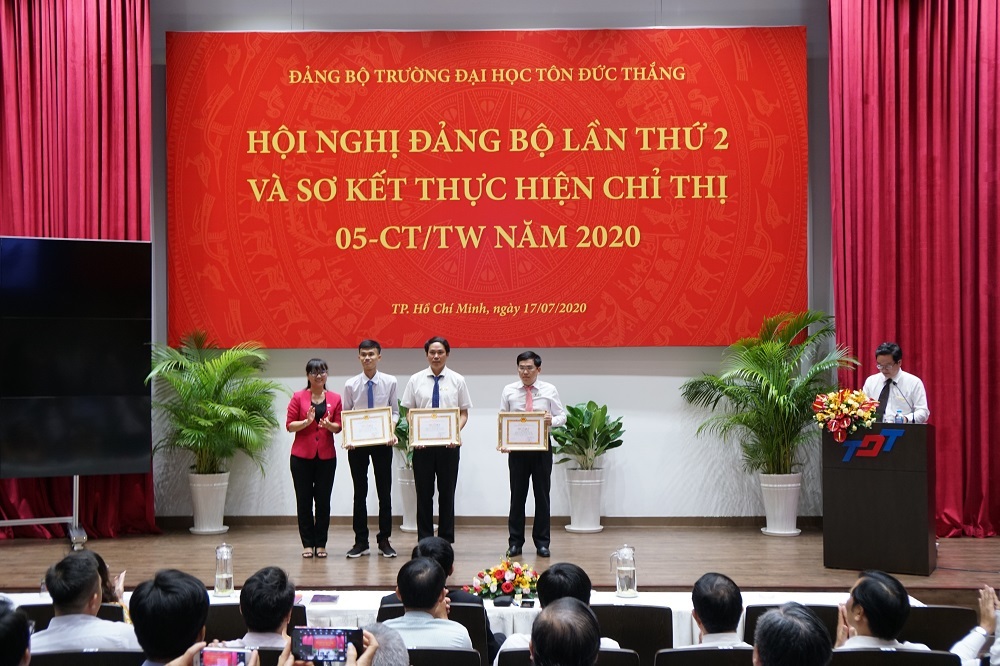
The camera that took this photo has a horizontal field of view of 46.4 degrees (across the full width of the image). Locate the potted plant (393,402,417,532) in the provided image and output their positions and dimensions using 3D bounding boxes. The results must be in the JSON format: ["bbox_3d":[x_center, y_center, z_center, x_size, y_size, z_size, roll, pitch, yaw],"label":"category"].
[{"bbox_3d":[-0.742,1.223,10.680,0.680,1.190,0.620,0,-1,0],"label":"potted plant"}]

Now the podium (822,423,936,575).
[{"bbox_3d":[2.845,1.212,8.741,0.740,1.090,0.400,-1,-2,27],"label":"podium"}]

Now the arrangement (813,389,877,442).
[{"bbox_3d":[2.619,0.625,8.840,0.460,0.410,0.340,-1,-1,27],"label":"arrangement"}]

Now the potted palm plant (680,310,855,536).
[{"bbox_3d":[2.425,0.804,10.417,1.530,2.000,1.250,0,-1,1],"label":"potted palm plant"}]

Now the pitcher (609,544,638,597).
[{"bbox_3d":[0.636,1.214,5.960,0.143,0.265,0.108,0,-1,0],"label":"pitcher"}]

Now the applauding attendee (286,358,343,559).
[{"bbox_3d":[-1.494,0.992,9.371,0.450,1.580,0.380,0,-1,-10],"label":"applauding attendee"}]

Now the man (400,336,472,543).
[{"bbox_3d":[-0.516,0.905,9.351,0.560,1.750,0.420,0,-1,-1],"label":"man"}]

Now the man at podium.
[{"bbox_3d":[3.135,0.929,9.220,0.510,1.710,0.400,-1,-1,27],"label":"man at podium"}]

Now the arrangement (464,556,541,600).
[{"bbox_3d":[0.028,1.238,5.980,0.430,0.235,0.300,0,-1,0],"label":"arrangement"}]

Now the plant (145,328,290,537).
[{"bbox_3d":[-2.618,0.908,10.528,1.250,1.820,1.150,0,-1,1],"label":"plant"}]

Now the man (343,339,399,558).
[{"bbox_3d":[-1.046,0.917,9.372,0.460,1.730,0.420,0,-1,-2],"label":"man"}]

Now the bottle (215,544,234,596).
[{"bbox_3d":[-1.498,1.283,6.342,0.105,0.285,0.140,0,-2,-16],"label":"bottle"}]

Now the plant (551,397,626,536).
[{"bbox_3d":[0.804,1.215,10.650,0.700,1.190,0.640,0,-1,0],"label":"plant"}]

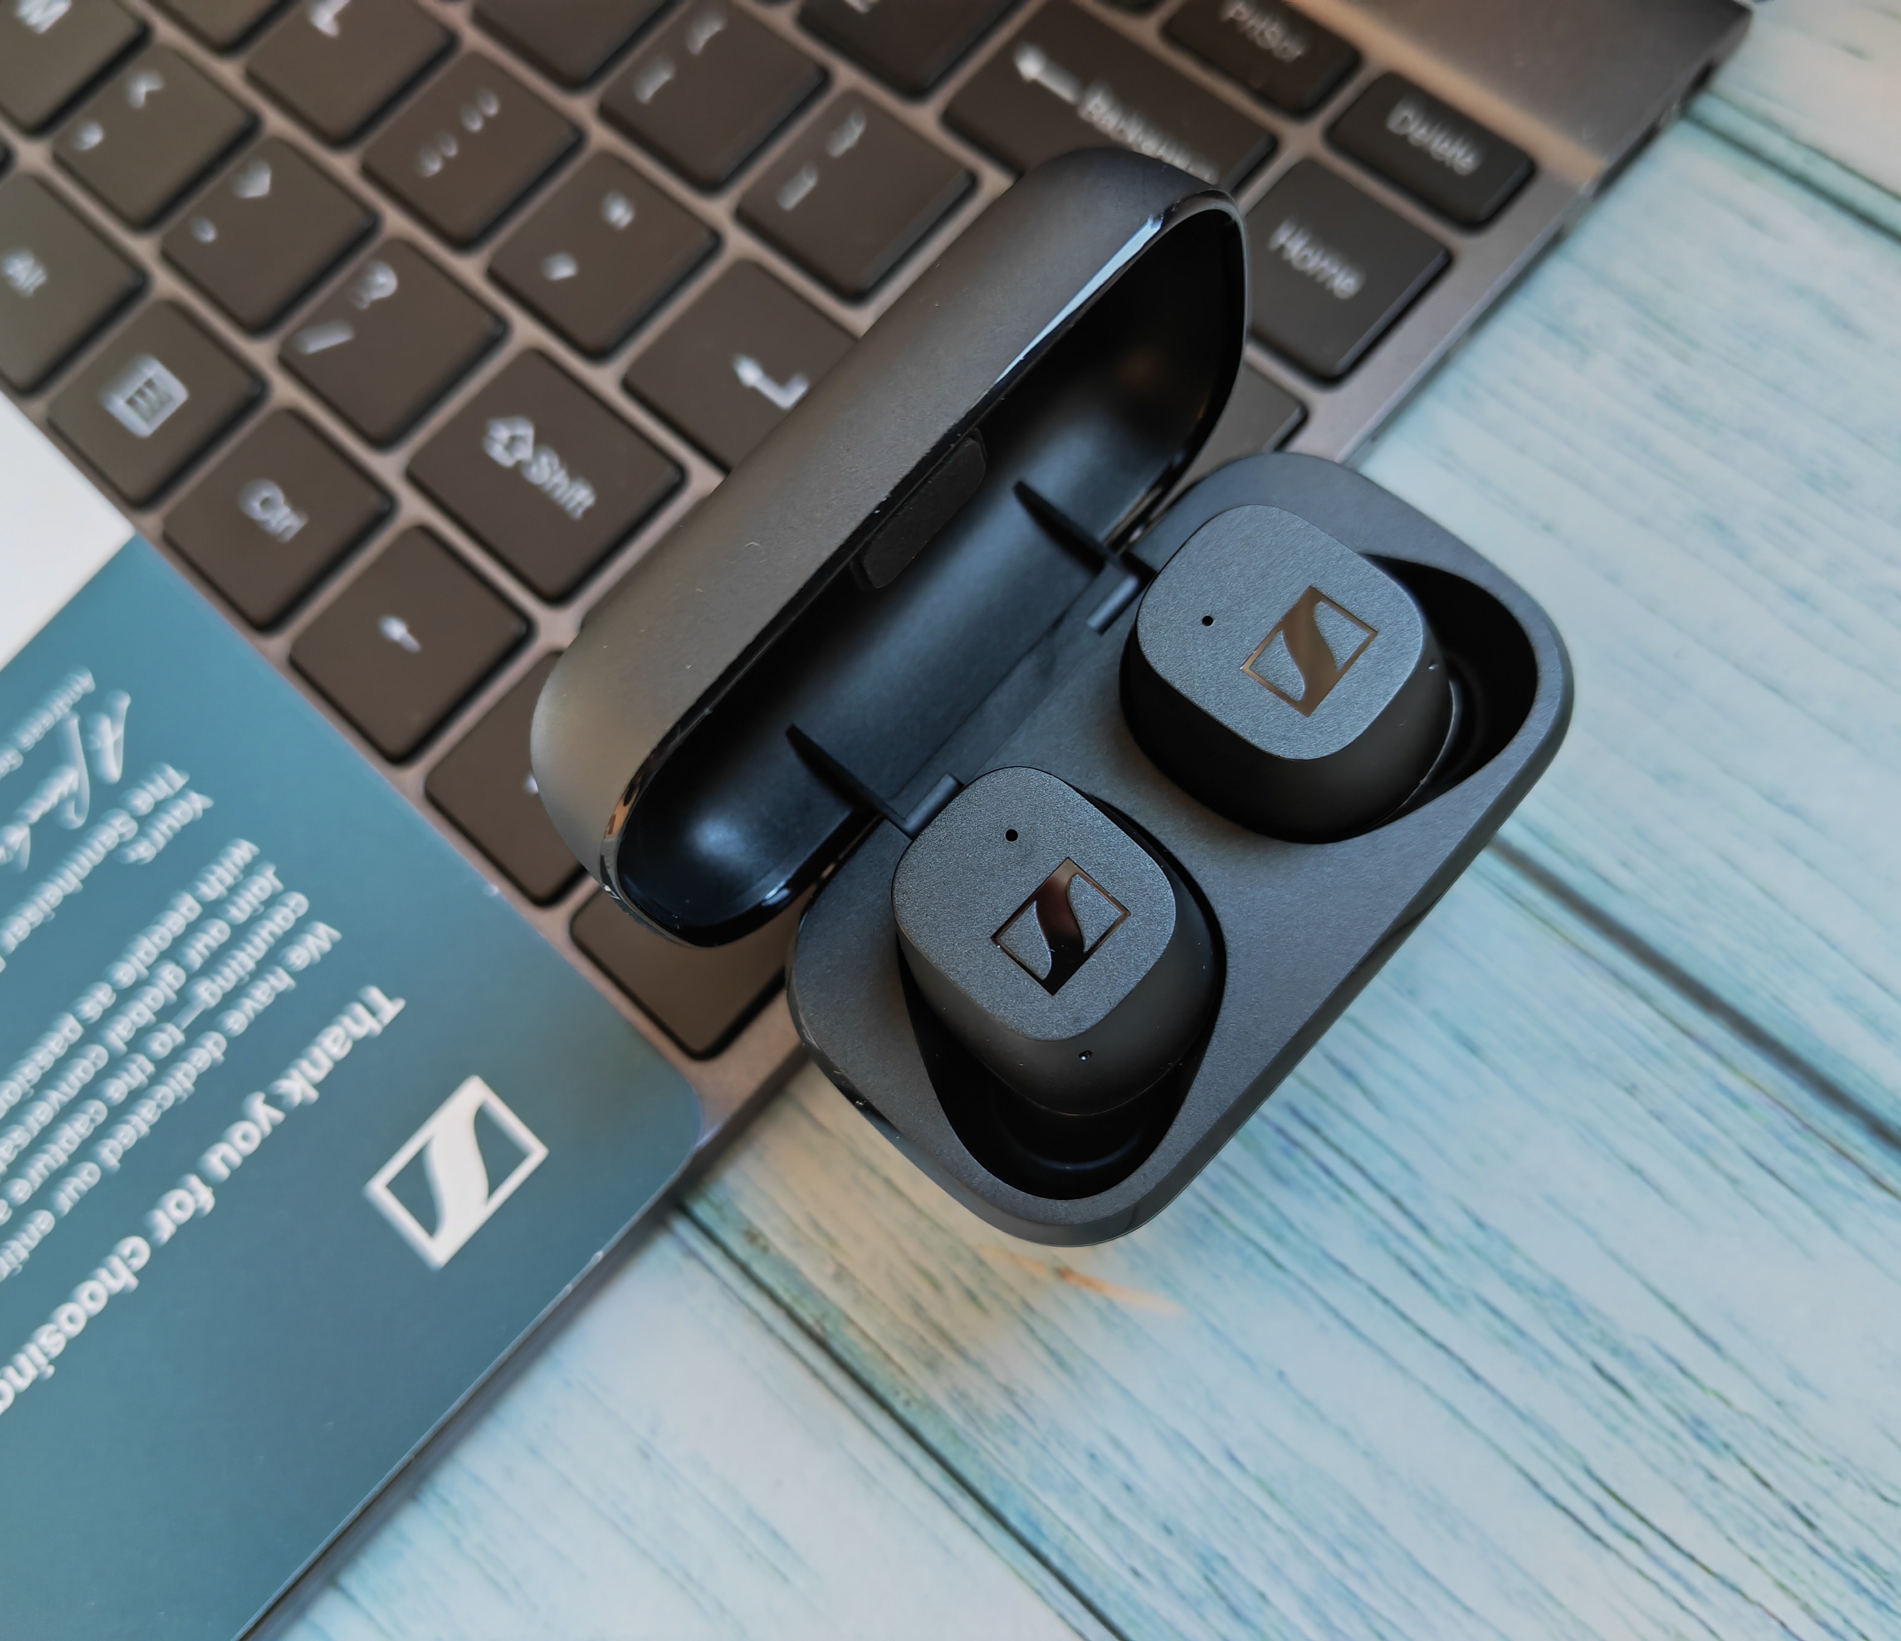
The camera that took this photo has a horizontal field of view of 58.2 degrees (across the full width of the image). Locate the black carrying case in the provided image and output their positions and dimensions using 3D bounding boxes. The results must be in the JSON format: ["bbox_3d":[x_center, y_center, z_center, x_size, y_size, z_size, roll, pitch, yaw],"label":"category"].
[{"bbox_3d":[0.010,-0.004,0.121,0.049,0.058,0.059,40,82,17],"label":"black carrying case"}]

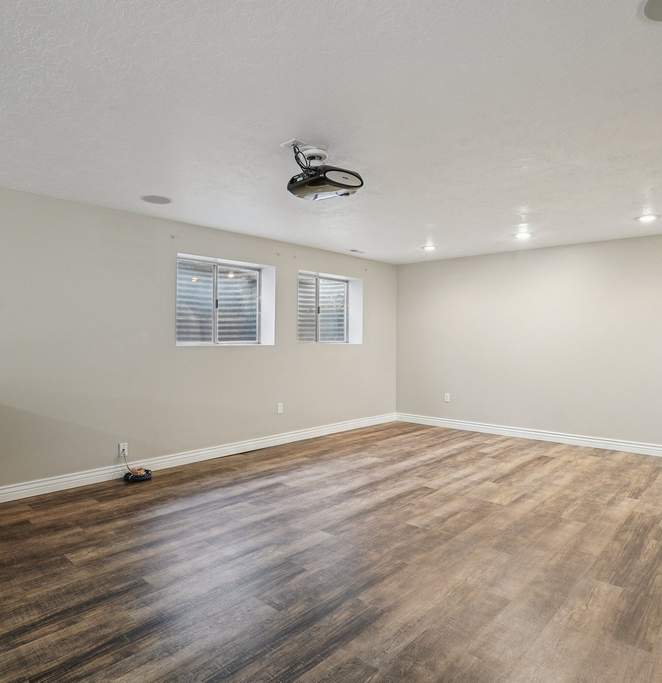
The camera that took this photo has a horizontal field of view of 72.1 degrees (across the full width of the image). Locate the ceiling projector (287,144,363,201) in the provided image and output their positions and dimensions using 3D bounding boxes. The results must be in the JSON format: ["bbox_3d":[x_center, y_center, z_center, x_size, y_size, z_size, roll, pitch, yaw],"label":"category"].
[{"bbox_3d":[-0.036,-1.071,2.855,0.330,0.222,0.340,0,0,43],"label":"ceiling projector"}]

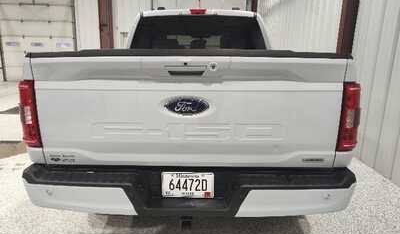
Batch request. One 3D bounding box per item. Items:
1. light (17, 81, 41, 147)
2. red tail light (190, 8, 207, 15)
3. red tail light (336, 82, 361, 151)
[{"bbox_3d":[-0.936,-0.021,1.500,0.115,0.386,0.130,0,13,1],"label":"light"},{"bbox_3d":[-0.023,-1.274,3.223,0.200,0.060,0.060,0,13,1],"label":"red tail light"},{"bbox_3d":[0.810,-0.006,1.471,0.115,0.386,0.130,0,13,1],"label":"red tail light"}]

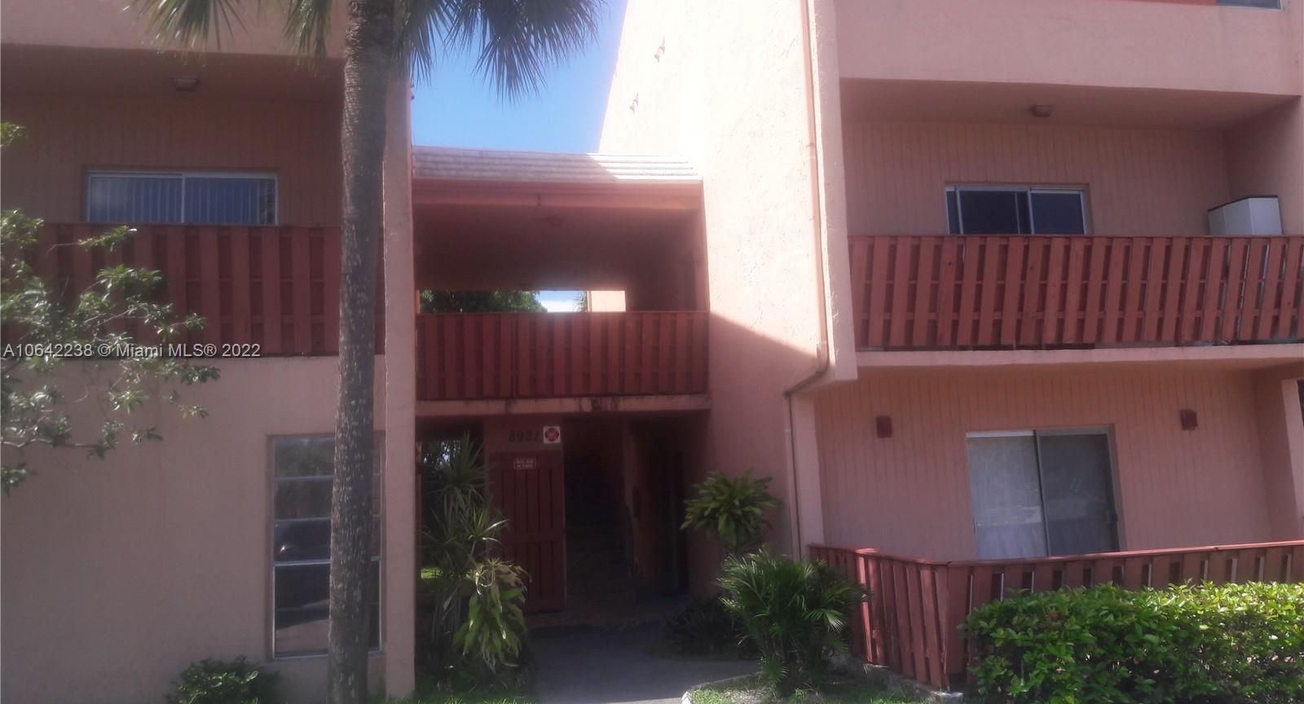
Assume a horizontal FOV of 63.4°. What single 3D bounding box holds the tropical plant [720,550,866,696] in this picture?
[{"bbox_3d":[1.099,2.139,8.489,1.151,1.091,1.010,-1,-8,-12],"label":"tropical plant"}]

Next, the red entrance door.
[{"bbox_3d":[-1.555,2.245,13.196,0.929,2.000,0.071,-1,-8,-12],"label":"red entrance door"}]

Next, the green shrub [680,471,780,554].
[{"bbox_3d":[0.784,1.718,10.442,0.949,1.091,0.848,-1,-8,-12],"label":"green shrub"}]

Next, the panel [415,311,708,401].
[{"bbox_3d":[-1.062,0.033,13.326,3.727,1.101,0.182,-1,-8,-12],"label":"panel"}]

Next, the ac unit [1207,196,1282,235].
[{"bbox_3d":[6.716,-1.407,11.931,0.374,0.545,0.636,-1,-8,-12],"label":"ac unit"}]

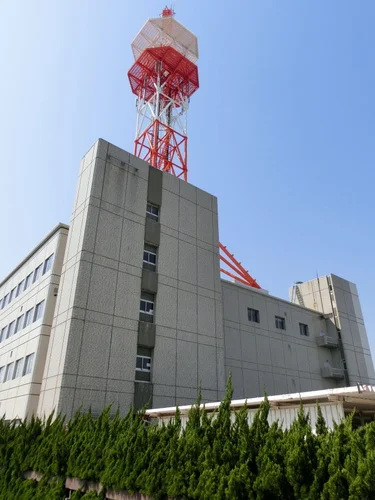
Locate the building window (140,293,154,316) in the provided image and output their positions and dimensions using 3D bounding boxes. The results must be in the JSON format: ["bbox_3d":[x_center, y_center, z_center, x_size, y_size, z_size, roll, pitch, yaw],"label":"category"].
[{"bbox_3d":[-2.890,4.057,25.711,1.331,2.184,0.280,21,-33,-34],"label":"building window"}]

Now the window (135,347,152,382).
[{"bbox_3d":[-2.919,7.617,23.901,1.331,2.267,0.280,21,-33,-34],"label":"window"}]

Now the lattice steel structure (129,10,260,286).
[{"bbox_3d":[-4.026,-21.611,58.746,17.680,59.904,17.680,21,-33,-34],"label":"lattice steel structure"}]

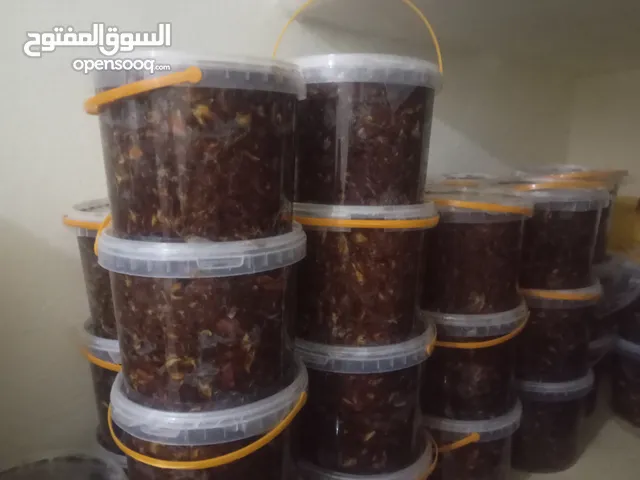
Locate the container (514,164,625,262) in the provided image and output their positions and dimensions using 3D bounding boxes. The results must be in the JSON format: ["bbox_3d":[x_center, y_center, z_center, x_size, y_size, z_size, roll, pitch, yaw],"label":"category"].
[{"bbox_3d":[0.553,-0.052,1.166,0.225,0.174,0.225,0,9,0],"label":"container"}]

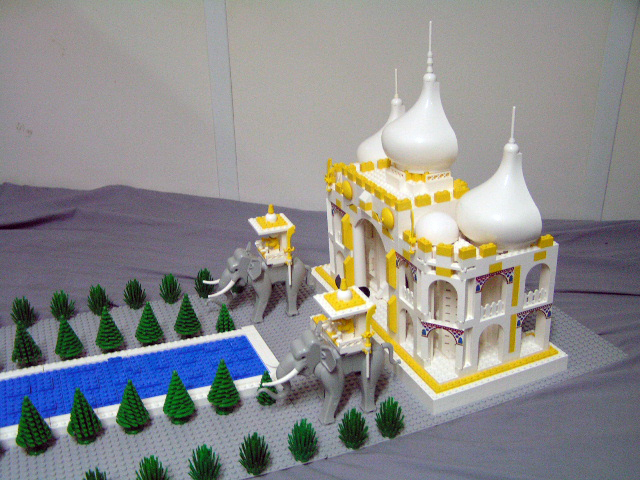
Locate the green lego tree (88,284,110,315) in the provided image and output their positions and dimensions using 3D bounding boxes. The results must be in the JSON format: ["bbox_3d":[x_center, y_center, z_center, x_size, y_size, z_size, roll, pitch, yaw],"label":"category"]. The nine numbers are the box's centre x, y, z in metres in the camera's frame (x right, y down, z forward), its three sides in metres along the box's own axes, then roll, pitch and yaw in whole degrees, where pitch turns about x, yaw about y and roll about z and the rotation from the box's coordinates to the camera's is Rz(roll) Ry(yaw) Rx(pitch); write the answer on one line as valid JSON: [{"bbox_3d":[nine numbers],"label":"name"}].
[{"bbox_3d":[-0.297,0.080,0.948,0.029,0.044,0.029,-8,25,-20],"label":"green lego tree"}]

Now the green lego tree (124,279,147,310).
[{"bbox_3d":[-0.258,0.074,0.978,0.030,0.044,0.030,-9,24,-22],"label":"green lego tree"}]

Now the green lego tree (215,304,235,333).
[{"bbox_3d":[-0.125,0.101,0.913,0.021,0.040,0.021,-8,25,-20],"label":"green lego tree"}]

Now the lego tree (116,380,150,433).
[{"bbox_3d":[-0.193,0.169,0.720,0.035,0.063,0.035,-8,25,-20],"label":"lego tree"}]

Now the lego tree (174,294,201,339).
[{"bbox_3d":[-0.169,0.096,0.892,0.035,0.063,0.035,-8,25,-20],"label":"lego tree"}]

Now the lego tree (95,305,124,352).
[{"bbox_3d":[-0.258,0.108,0.858,0.035,0.063,0.035,-8,25,-20],"label":"lego tree"}]

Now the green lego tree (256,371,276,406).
[{"bbox_3d":[-0.059,0.162,0.774,0.021,0.040,0.021,1,23,0],"label":"green lego tree"}]

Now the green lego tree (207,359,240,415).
[{"bbox_3d":[-0.104,0.157,0.759,0.035,0.062,0.035,1,23,0],"label":"green lego tree"}]

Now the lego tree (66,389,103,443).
[{"bbox_3d":[-0.238,0.175,0.704,0.035,0.063,0.035,-8,25,-20],"label":"lego tree"}]

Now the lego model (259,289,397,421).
[{"bbox_3d":[0.013,0.114,0.747,0.163,0.149,0.057,-9,23,-20],"label":"lego model"}]

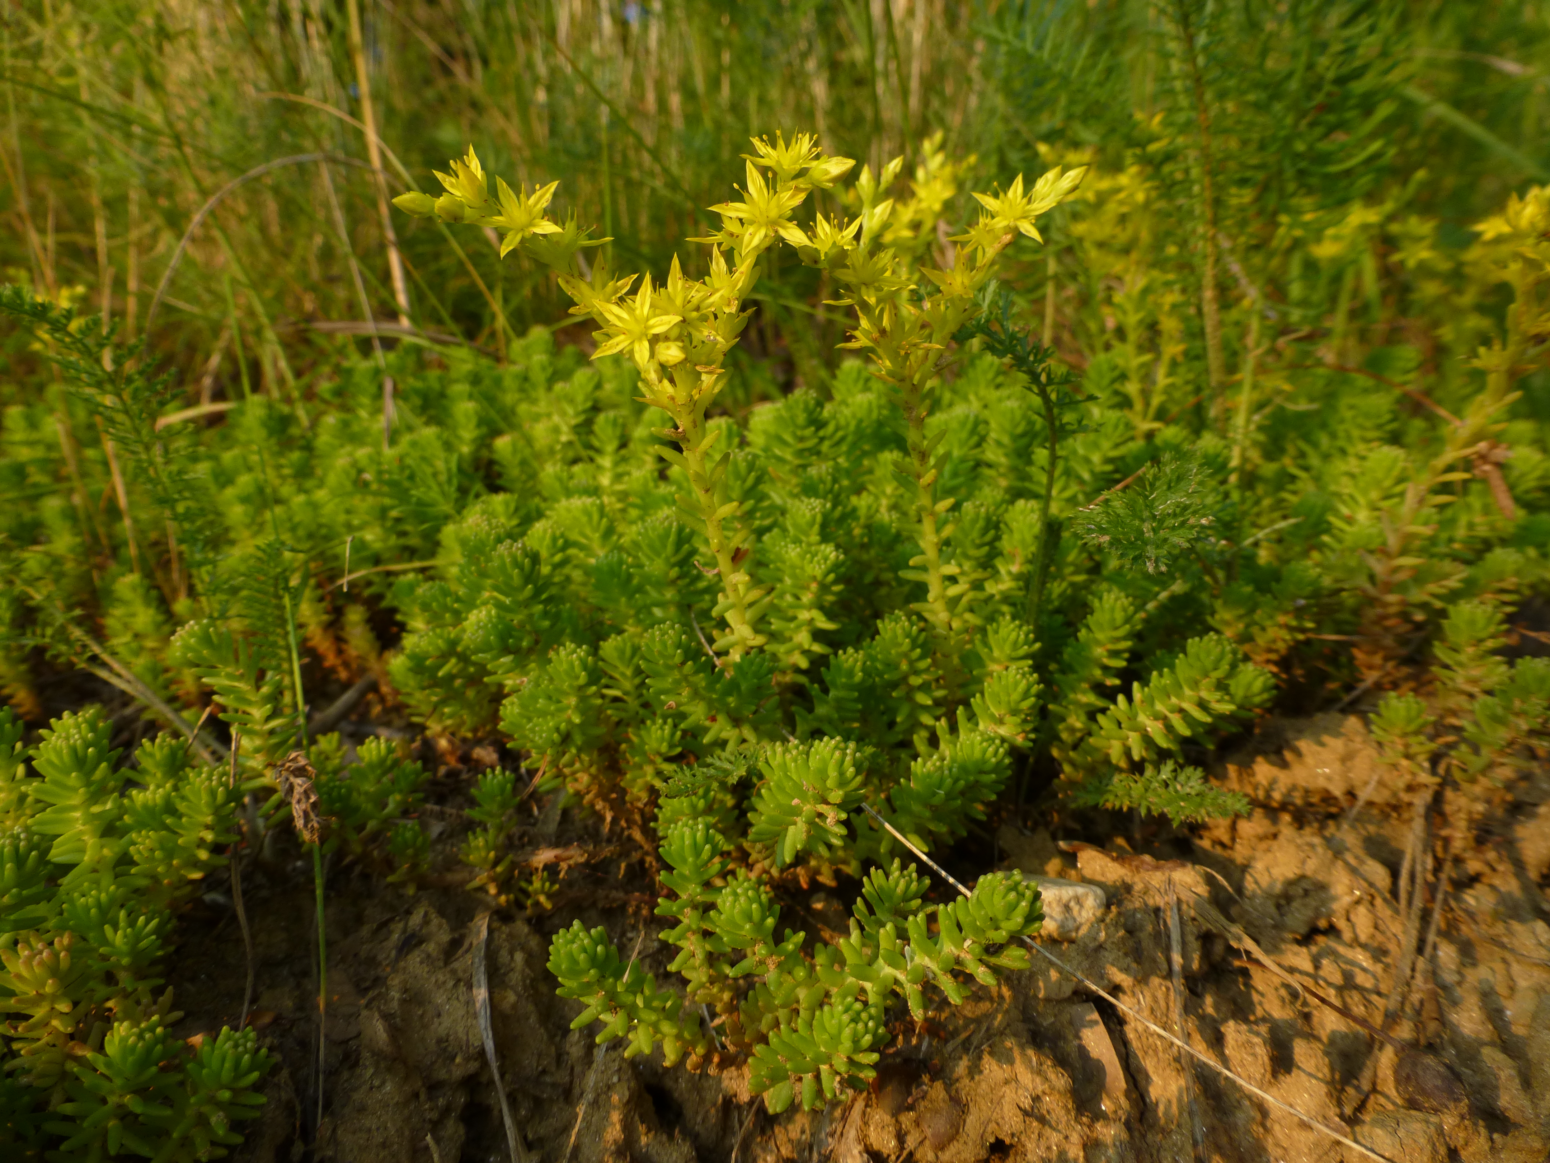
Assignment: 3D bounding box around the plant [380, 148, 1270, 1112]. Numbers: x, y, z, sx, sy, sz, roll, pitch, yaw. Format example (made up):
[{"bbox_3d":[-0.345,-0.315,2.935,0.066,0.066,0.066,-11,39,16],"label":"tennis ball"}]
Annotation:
[{"bbox_3d":[0.011,-0.005,0.172,0.148,0.116,0.122,0,20,0],"label":"plant"}]

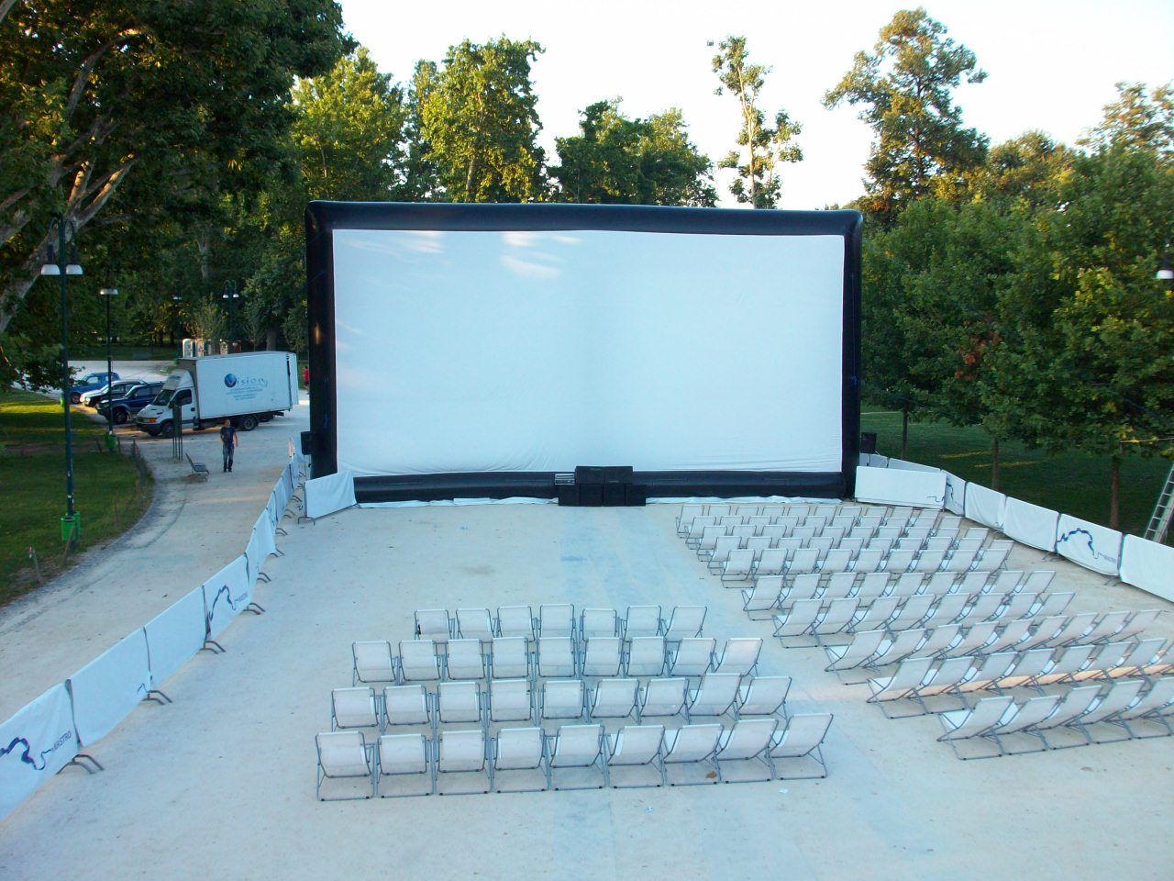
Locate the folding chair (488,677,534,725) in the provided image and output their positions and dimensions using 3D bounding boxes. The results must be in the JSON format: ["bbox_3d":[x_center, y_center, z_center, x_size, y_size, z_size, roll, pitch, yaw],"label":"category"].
[{"bbox_3d":[-1.012,3.485,15.396,0.636,0.852,0.893,0,7,-4],"label":"folding chair"}]

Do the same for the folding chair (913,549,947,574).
[{"bbox_3d":[6.415,2.394,21.827,0.600,0.802,0.874,0,6,-4],"label":"folding chair"}]

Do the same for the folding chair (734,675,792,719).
[{"bbox_3d":[2.329,3.390,15.275,0.640,0.840,0.960,-1,7,-5],"label":"folding chair"}]

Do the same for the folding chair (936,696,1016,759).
[{"bbox_3d":[4.738,3.409,14.107,0.617,0.812,0.865,-1,7,-14],"label":"folding chair"}]

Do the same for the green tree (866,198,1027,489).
[{"bbox_3d":[9.925,-2.280,31.448,4.500,8.379,4.500,0,7,0],"label":"green tree"}]

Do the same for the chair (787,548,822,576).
[{"bbox_3d":[4.265,2.465,22.768,0.615,0.819,0.849,0,6,-3],"label":"chair"}]

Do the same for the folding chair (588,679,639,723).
[{"bbox_3d":[0.370,3.482,15.513,0.636,0.842,0.906,0,7,-5],"label":"folding chair"}]

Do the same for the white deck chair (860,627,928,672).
[{"bbox_3d":[4.701,3.177,17.632,0.632,0.821,0.954,-2,7,-19],"label":"white deck chair"}]

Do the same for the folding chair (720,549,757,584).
[{"bbox_3d":[3.065,2.540,23.373,0.625,0.827,0.890,0,7,-3],"label":"folding chair"}]

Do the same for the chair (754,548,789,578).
[{"bbox_3d":[3.485,2.381,21.956,0.600,0.802,0.874,0,6,-3],"label":"chair"}]

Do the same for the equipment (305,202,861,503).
[{"bbox_3d":[0.061,-2.492,33.442,15.950,8.500,1.200,0,6,-3],"label":"equipment"}]

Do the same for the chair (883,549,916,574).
[{"bbox_3d":[6.290,2.562,23.475,0.636,0.846,0.901,0,7,-2],"label":"chair"}]

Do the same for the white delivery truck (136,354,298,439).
[{"bbox_3d":[-16.040,-1.999,49.956,6.387,3.219,2.100,-9,11,-42],"label":"white delivery truck"}]

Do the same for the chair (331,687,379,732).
[{"bbox_3d":[-2.858,3.305,14.289,0.615,0.819,0.849,-1,6,-8],"label":"chair"}]

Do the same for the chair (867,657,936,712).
[{"bbox_3d":[4.373,3.370,16.110,0.625,0.854,0.890,-2,7,-17],"label":"chair"}]

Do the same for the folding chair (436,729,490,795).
[{"bbox_3d":[-1.358,3.395,12.543,0.600,0.802,0.874,-1,6,-8],"label":"folding chair"}]

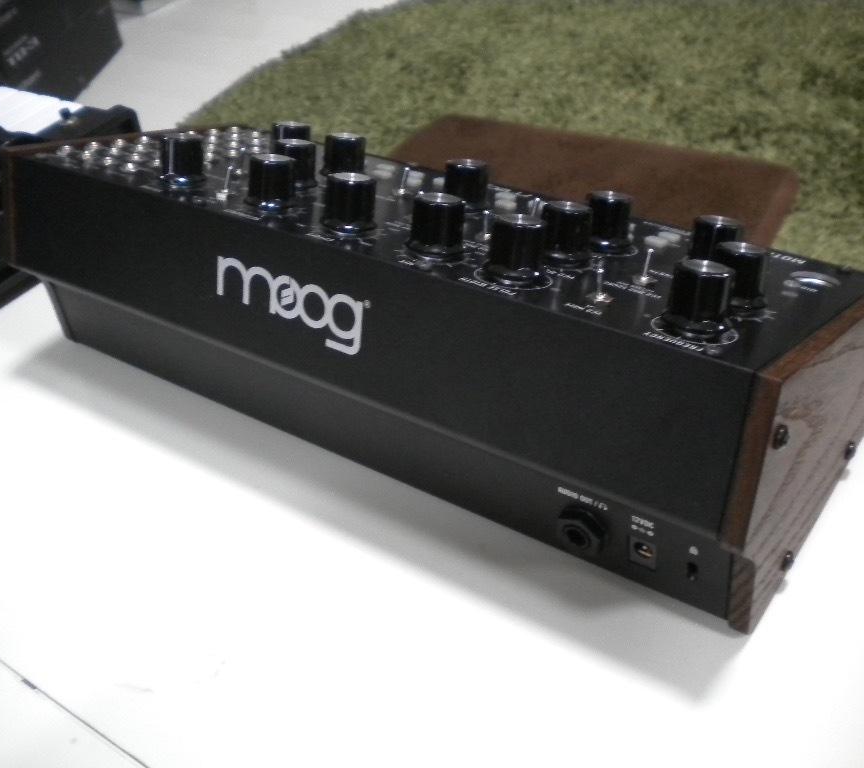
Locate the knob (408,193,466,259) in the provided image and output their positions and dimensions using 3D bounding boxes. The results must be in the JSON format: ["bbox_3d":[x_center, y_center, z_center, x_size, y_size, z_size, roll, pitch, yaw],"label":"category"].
[{"bbox_3d":[0.002,-0.050,0.326,0.019,0.017,0.019,5,22,-2],"label":"knob"}]

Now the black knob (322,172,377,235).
[{"bbox_3d":[-0.027,-0.059,0.342,0.019,0.017,0.019,5,22,-2],"label":"black knob"}]

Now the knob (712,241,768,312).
[{"bbox_3d":[0.090,-0.032,0.304,0.019,0.017,0.019,20,26,31],"label":"knob"}]

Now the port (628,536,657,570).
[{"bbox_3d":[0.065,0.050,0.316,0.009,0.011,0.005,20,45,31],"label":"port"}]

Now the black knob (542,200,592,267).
[{"bbox_3d":[0.043,-0.048,0.332,0.019,0.017,0.019,5,22,-2],"label":"black knob"}]

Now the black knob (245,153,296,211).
[{"bbox_3d":[-0.056,-0.070,0.361,0.019,0.017,0.019,5,22,-2],"label":"black knob"}]

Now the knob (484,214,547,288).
[{"bbox_3d":[0.025,-0.039,0.306,0.019,0.017,0.019,5,22,-2],"label":"knob"}]

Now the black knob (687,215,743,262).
[{"bbox_3d":[0.091,-0.044,0.335,0.019,0.017,0.019,20,26,31],"label":"black knob"}]

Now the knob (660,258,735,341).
[{"bbox_3d":[0.072,-0.023,0.278,0.019,0.017,0.019,20,26,31],"label":"knob"}]

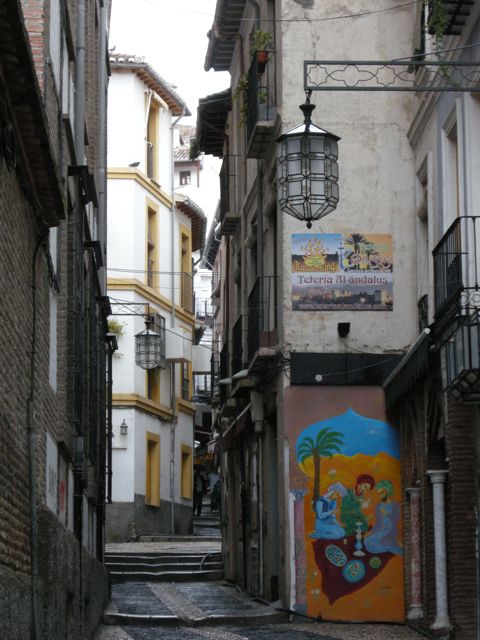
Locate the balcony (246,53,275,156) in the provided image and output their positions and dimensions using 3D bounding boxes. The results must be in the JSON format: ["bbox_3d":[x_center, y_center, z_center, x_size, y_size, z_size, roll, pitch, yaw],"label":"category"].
[{"bbox_3d":[0.340,-3.226,32.018,0.330,1.130,2.050,1,-8,-4],"label":"balcony"}]

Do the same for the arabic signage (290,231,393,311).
[{"bbox_3d":[1.417,-0.667,29.545,1.410,1.080,0.030,0,-8,-1],"label":"arabic signage"}]

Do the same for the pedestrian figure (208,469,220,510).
[{"bbox_3d":[-0.951,6.431,80.908,0.500,1.680,0.350,-2,-8,15],"label":"pedestrian figure"}]

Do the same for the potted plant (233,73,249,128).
[{"bbox_3d":[0.008,-3.388,32.815,0.280,0.820,0.350,1,-8,-4],"label":"potted plant"}]

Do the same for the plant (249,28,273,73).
[{"bbox_3d":[0.299,-3.932,31.025,0.330,0.580,0.330,0,-8,0],"label":"plant"}]

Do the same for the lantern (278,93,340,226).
[{"bbox_3d":[0.635,-1.479,19.711,0.570,1.190,0.570,0,-8,0],"label":"lantern"}]

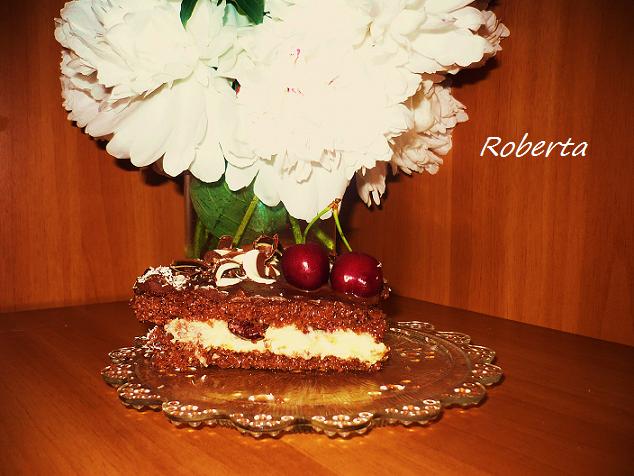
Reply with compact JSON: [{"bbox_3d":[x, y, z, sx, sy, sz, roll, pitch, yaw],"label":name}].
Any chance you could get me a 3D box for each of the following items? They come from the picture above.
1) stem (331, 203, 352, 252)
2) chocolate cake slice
[{"bbox_3d":[0.013,-0.005,0.328,0.011,0.025,0.008,1,7,8],"label":"stem"},{"bbox_3d":[-0.025,0.032,0.338,0.126,0.061,0.056,1,7,6],"label":"chocolate cake slice"}]

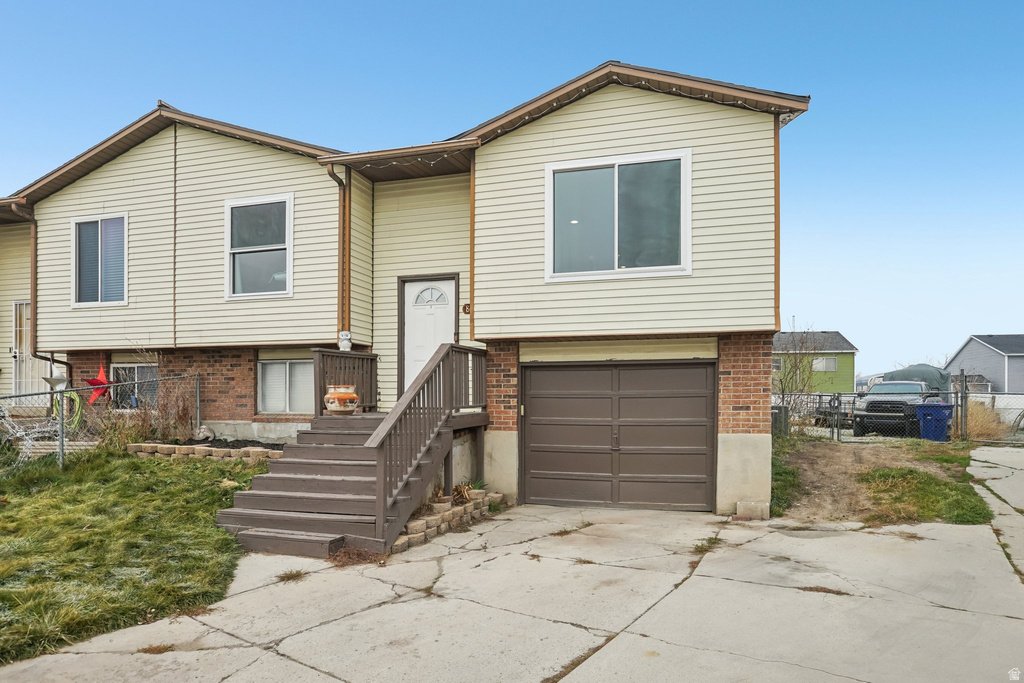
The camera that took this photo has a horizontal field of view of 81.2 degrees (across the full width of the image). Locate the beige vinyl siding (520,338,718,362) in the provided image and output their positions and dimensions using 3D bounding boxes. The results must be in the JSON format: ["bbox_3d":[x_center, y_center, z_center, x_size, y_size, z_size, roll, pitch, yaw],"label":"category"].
[{"bbox_3d":[1.470,0.125,8.560,2.800,0.290,0.070,-1,-3,15],"label":"beige vinyl siding"}]

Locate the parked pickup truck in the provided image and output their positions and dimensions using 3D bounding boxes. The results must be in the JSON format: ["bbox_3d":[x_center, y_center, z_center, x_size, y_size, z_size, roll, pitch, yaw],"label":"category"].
[{"bbox_3d":[14.300,2.450,22.000,2.020,1.930,5.700,-2,-4,41],"label":"parked pickup truck"}]

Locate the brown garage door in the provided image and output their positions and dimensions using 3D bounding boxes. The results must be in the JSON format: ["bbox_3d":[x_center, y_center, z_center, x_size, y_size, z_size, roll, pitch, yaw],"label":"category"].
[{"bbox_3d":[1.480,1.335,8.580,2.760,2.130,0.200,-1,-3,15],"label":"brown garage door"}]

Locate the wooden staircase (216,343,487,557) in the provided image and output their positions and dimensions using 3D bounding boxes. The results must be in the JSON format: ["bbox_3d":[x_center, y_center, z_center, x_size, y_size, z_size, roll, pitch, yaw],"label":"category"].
[{"bbox_3d":[-1.820,1.110,7.660,2.150,2.150,3.900,-1,-3,15],"label":"wooden staircase"}]

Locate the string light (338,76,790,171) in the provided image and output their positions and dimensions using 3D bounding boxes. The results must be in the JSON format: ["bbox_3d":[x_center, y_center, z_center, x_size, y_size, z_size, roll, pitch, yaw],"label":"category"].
[{"bbox_3d":[0.490,-3.080,8.170,6.200,0.920,0.300,-1,-3,15],"label":"string light"}]

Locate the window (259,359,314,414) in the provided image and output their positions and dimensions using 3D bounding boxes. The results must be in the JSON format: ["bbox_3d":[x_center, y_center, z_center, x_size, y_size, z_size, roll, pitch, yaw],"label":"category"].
[{"bbox_3d":[-3.780,0.775,10.060,1.160,0.910,0.100,-1,-3,15],"label":"window"}]

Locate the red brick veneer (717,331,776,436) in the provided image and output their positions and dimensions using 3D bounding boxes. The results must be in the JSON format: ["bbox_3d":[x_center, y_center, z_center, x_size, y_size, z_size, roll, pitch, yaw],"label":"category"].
[{"bbox_3d":[3.190,0.575,8.140,0.660,1.340,0.250,-1,-3,15],"label":"red brick veneer"}]

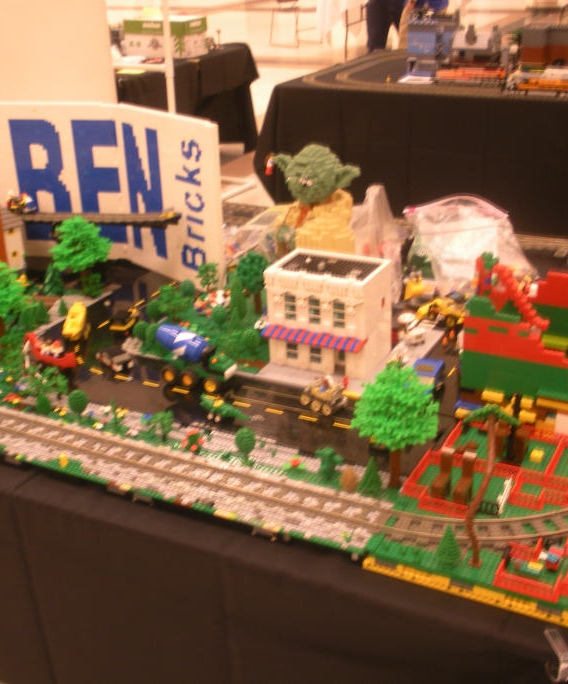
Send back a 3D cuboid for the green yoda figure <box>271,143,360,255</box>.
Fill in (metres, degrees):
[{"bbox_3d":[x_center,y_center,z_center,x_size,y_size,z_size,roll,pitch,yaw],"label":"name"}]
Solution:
[{"bbox_3d":[0.073,-0.244,2.026,0.215,0.353,0.180,10,27,26],"label":"green yoda figure"}]

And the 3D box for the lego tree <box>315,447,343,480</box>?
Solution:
[{"bbox_3d":[0.068,0.181,1.425,0.042,0.050,0.028,10,27,26],"label":"lego tree"}]

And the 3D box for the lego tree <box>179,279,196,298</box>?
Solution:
[{"bbox_3d":[-0.210,-0.108,2.095,0.031,0.061,0.031,10,27,26],"label":"lego tree"}]

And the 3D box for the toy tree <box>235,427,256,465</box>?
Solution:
[{"bbox_3d":[-0.060,0.160,1.473,0.032,0.060,0.032,-2,24,1],"label":"toy tree"}]

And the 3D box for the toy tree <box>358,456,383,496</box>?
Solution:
[{"bbox_3d":[0.126,0.191,1.383,0.034,0.063,0.034,-2,24,1],"label":"toy tree"}]

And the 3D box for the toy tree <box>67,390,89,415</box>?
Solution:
[{"bbox_3d":[-0.352,0.106,1.619,0.030,0.061,0.030,-2,24,1],"label":"toy tree"}]

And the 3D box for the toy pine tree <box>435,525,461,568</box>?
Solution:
[{"bbox_3d":[0.210,0.260,1.215,0.033,0.063,0.033,10,27,26],"label":"toy pine tree"}]

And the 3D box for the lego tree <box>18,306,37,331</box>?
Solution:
[{"bbox_3d":[-0.541,-0.053,1.994,0.035,0.057,0.035,10,27,26],"label":"lego tree"}]

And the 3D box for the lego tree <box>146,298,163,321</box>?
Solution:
[{"bbox_3d":[-0.269,-0.059,1.989,0.031,0.061,0.031,-2,24,1],"label":"lego tree"}]

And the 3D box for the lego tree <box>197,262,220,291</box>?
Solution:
[{"bbox_3d":[-0.171,-0.141,2.145,0.047,0.076,0.045,-2,24,1],"label":"lego tree"}]

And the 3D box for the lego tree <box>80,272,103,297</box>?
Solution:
[{"bbox_3d":[-0.440,-0.132,2.159,0.050,0.055,0.048,-2,24,1],"label":"lego tree"}]

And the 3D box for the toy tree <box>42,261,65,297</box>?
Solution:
[{"bbox_3d":[-0.533,-0.149,2.189,0.047,0.080,0.047,-2,24,1],"label":"toy tree"}]

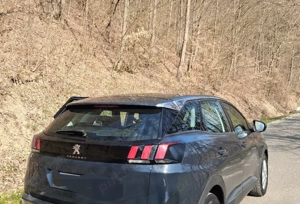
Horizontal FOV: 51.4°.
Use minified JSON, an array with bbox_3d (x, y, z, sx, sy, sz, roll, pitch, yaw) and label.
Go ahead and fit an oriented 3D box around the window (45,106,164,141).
[{"bbox_3d":[-0.455,0.170,2.753,1.230,0.340,0.090,0,-36,29],"label":"window"}]

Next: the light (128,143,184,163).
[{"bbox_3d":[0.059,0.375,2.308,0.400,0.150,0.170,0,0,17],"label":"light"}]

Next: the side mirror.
[{"bbox_3d":[1.534,0.334,4.342,0.185,0.165,0.120,0,0,29],"label":"side mirror"}]

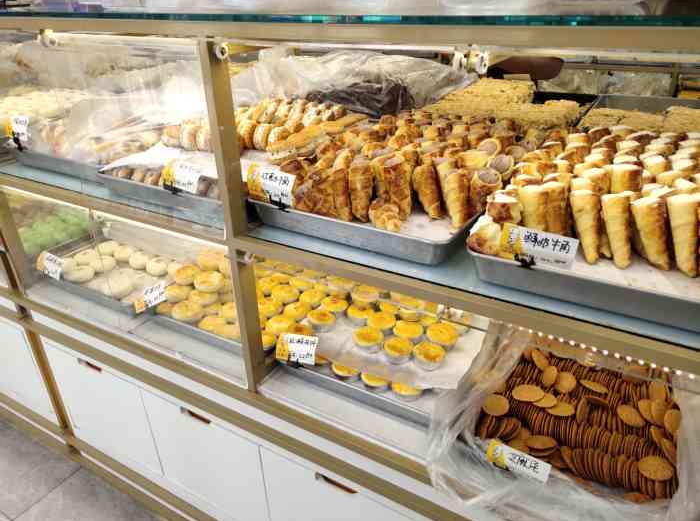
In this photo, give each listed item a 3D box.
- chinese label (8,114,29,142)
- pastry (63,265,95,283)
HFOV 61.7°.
[{"bbox_3d":[-0.823,-0.327,1.452,0.092,0.062,0.008,14,22,30],"label":"chinese label"},{"bbox_3d":[-0.771,0.036,1.669,0.075,0.041,0.075,14,31,29],"label":"pastry"}]

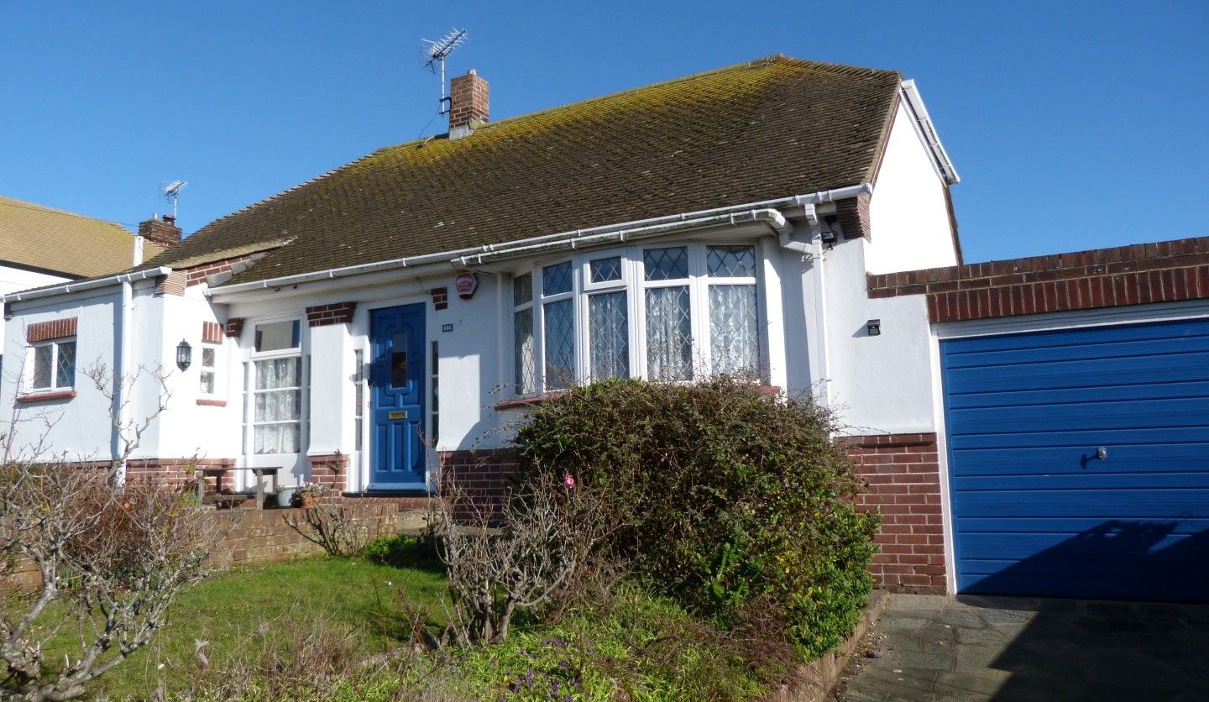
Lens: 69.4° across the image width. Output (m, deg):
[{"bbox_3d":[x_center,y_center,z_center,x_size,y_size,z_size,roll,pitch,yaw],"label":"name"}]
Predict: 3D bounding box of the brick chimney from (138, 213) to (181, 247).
[{"bbox_3d":[-10.668,-2.876,20.981,0.470,0.820,0.780,-5,-8,26],"label":"brick chimney"}]

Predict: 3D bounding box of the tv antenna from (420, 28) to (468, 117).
[{"bbox_3d":[-2.542,-4.473,13.928,0.400,1.400,1.420,4,-9,-37],"label":"tv antenna"}]

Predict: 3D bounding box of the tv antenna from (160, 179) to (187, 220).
[{"bbox_3d":[-10.535,-3.653,21.406,0.420,1.250,1.250,5,-10,-43],"label":"tv antenna"}]

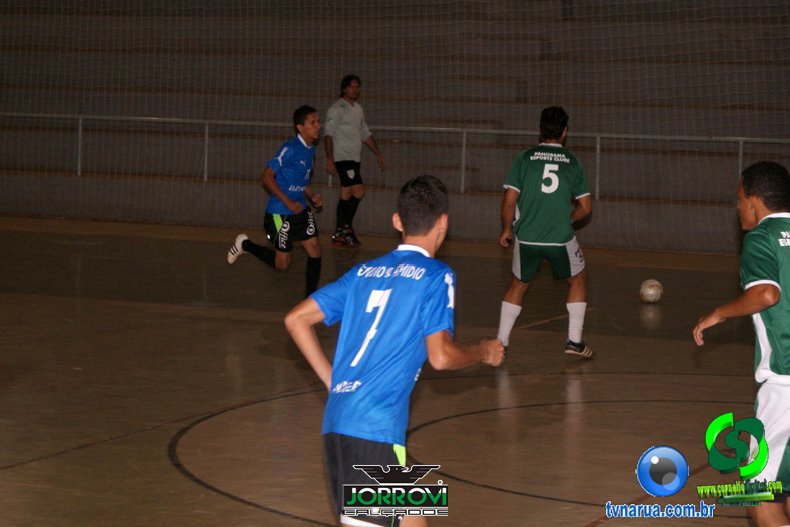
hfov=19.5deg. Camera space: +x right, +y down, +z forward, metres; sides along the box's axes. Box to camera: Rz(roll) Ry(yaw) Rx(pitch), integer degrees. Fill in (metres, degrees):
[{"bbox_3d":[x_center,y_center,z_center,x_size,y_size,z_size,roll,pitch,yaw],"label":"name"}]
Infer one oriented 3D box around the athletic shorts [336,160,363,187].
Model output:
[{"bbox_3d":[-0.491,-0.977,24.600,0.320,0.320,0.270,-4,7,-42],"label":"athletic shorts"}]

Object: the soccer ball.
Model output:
[{"bbox_3d":[2.215,0.236,19.880,0.204,0.204,0.204,1,6,0],"label":"soccer ball"}]

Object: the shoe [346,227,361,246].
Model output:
[{"bbox_3d":[-0.448,-0.278,24.600,0.110,0.135,0.280,-1,16,-25],"label":"shoe"}]

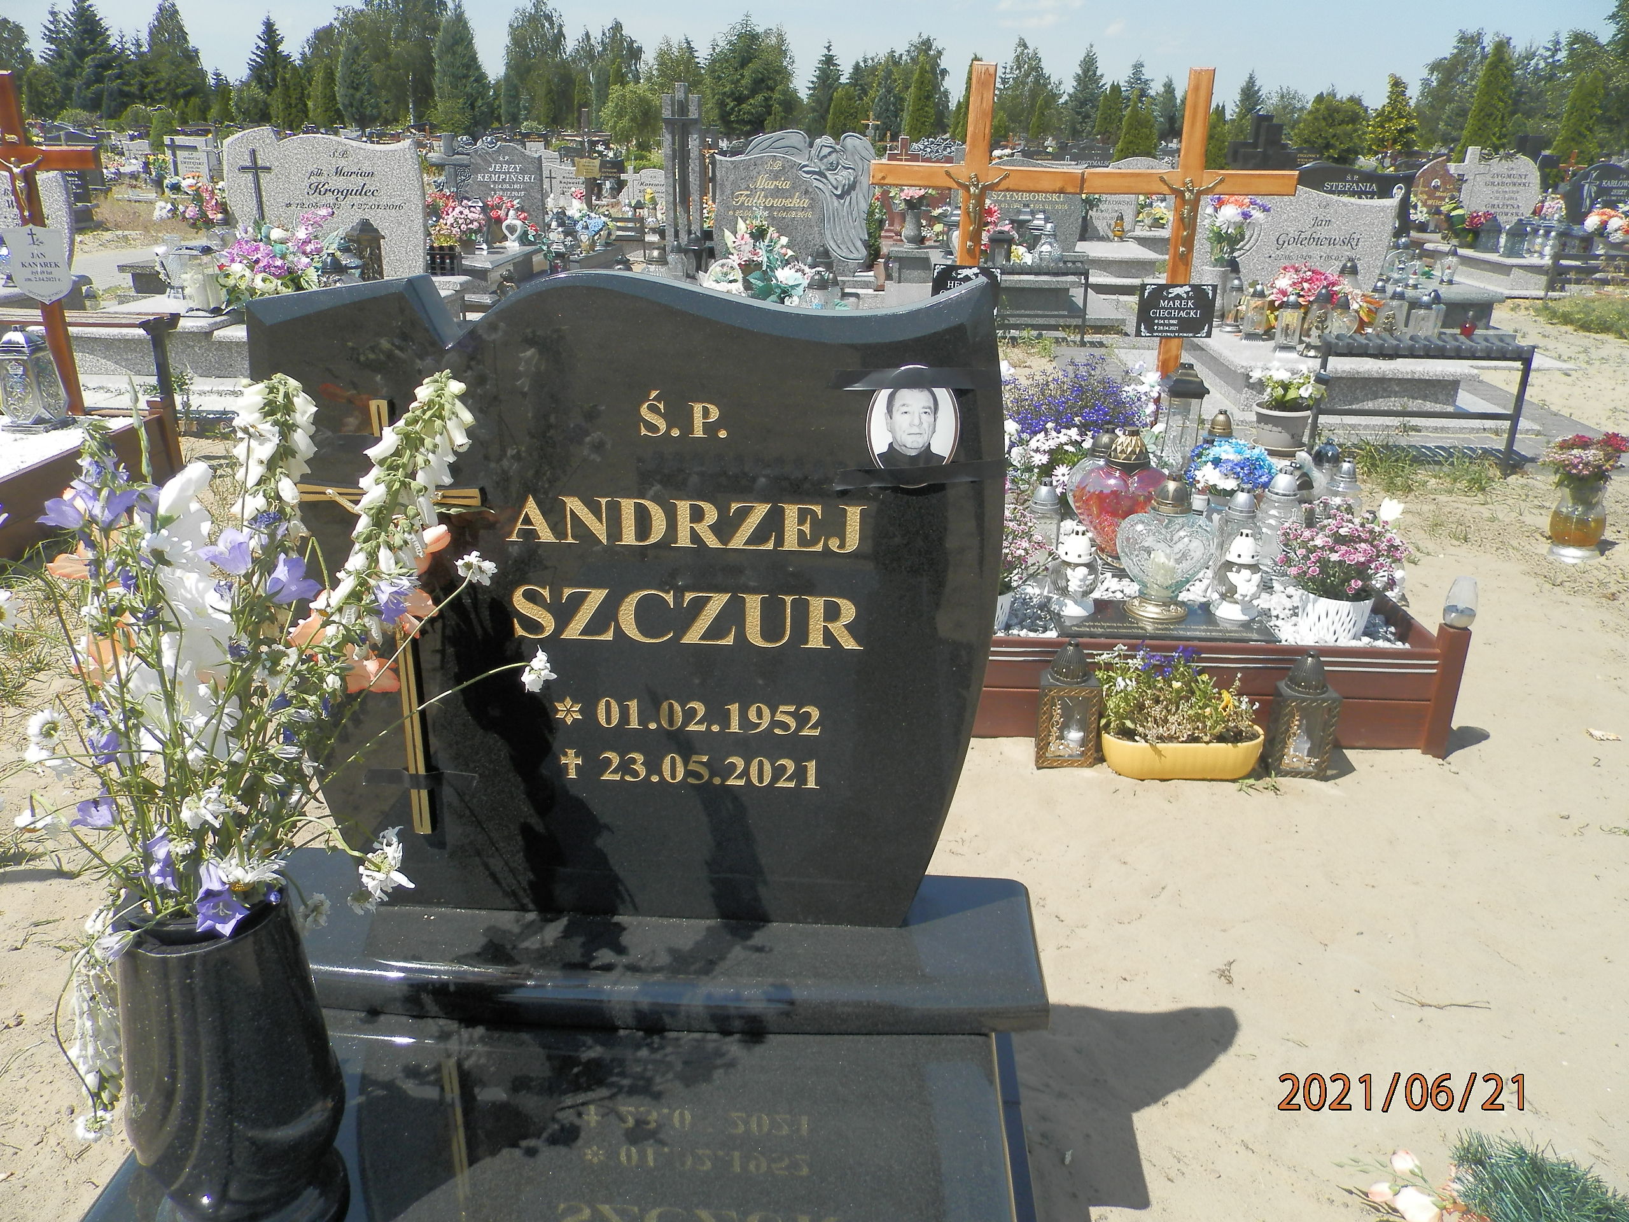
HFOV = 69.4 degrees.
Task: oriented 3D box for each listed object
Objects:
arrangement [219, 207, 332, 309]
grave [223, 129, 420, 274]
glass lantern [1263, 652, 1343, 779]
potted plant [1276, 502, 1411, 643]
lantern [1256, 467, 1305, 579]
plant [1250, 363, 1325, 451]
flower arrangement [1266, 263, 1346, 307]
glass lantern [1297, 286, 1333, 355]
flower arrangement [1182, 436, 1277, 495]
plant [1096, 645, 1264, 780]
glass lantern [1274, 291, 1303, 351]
[{"bbox_3d":[-2.771,-1.800,6.019,0.588,0.480,0.392,2,23,3],"label":"arrangement"},{"bbox_3d":[-2.850,-2.392,6.892,1.146,0.817,0.130,2,22,2],"label":"grave"},{"bbox_3d":[0.985,0.194,2.359,0.110,0.270,0.110,6,22,13],"label":"glass lantern"},{"bbox_3d":[1.324,-0.110,2.938,0.337,0.323,0.320,2,23,4],"label":"potted plant"},{"bbox_3d":[1.229,-0.239,3.106,0.123,0.280,0.123,2,23,3],"label":"lantern"},{"bbox_3d":[2.192,-0.957,5.442,0.359,0.373,0.340,2,23,4],"label":"plant"},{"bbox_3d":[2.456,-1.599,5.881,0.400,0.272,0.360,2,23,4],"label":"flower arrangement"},{"bbox_3d":[2.279,-1.323,5.347,0.165,0.301,0.130,2,23,4],"label":"glass lantern"},{"bbox_3d":[1.147,-0.398,3.243,0.251,0.169,0.241,2,23,3],"label":"flower arrangement"},{"bbox_3d":[0.743,0.191,2.358,0.335,0.270,0.170,2,22,2],"label":"plant"},{"bbox_3d":[2.189,-1.333,5.384,0.123,0.245,0.123,2,22,2],"label":"glass lantern"}]

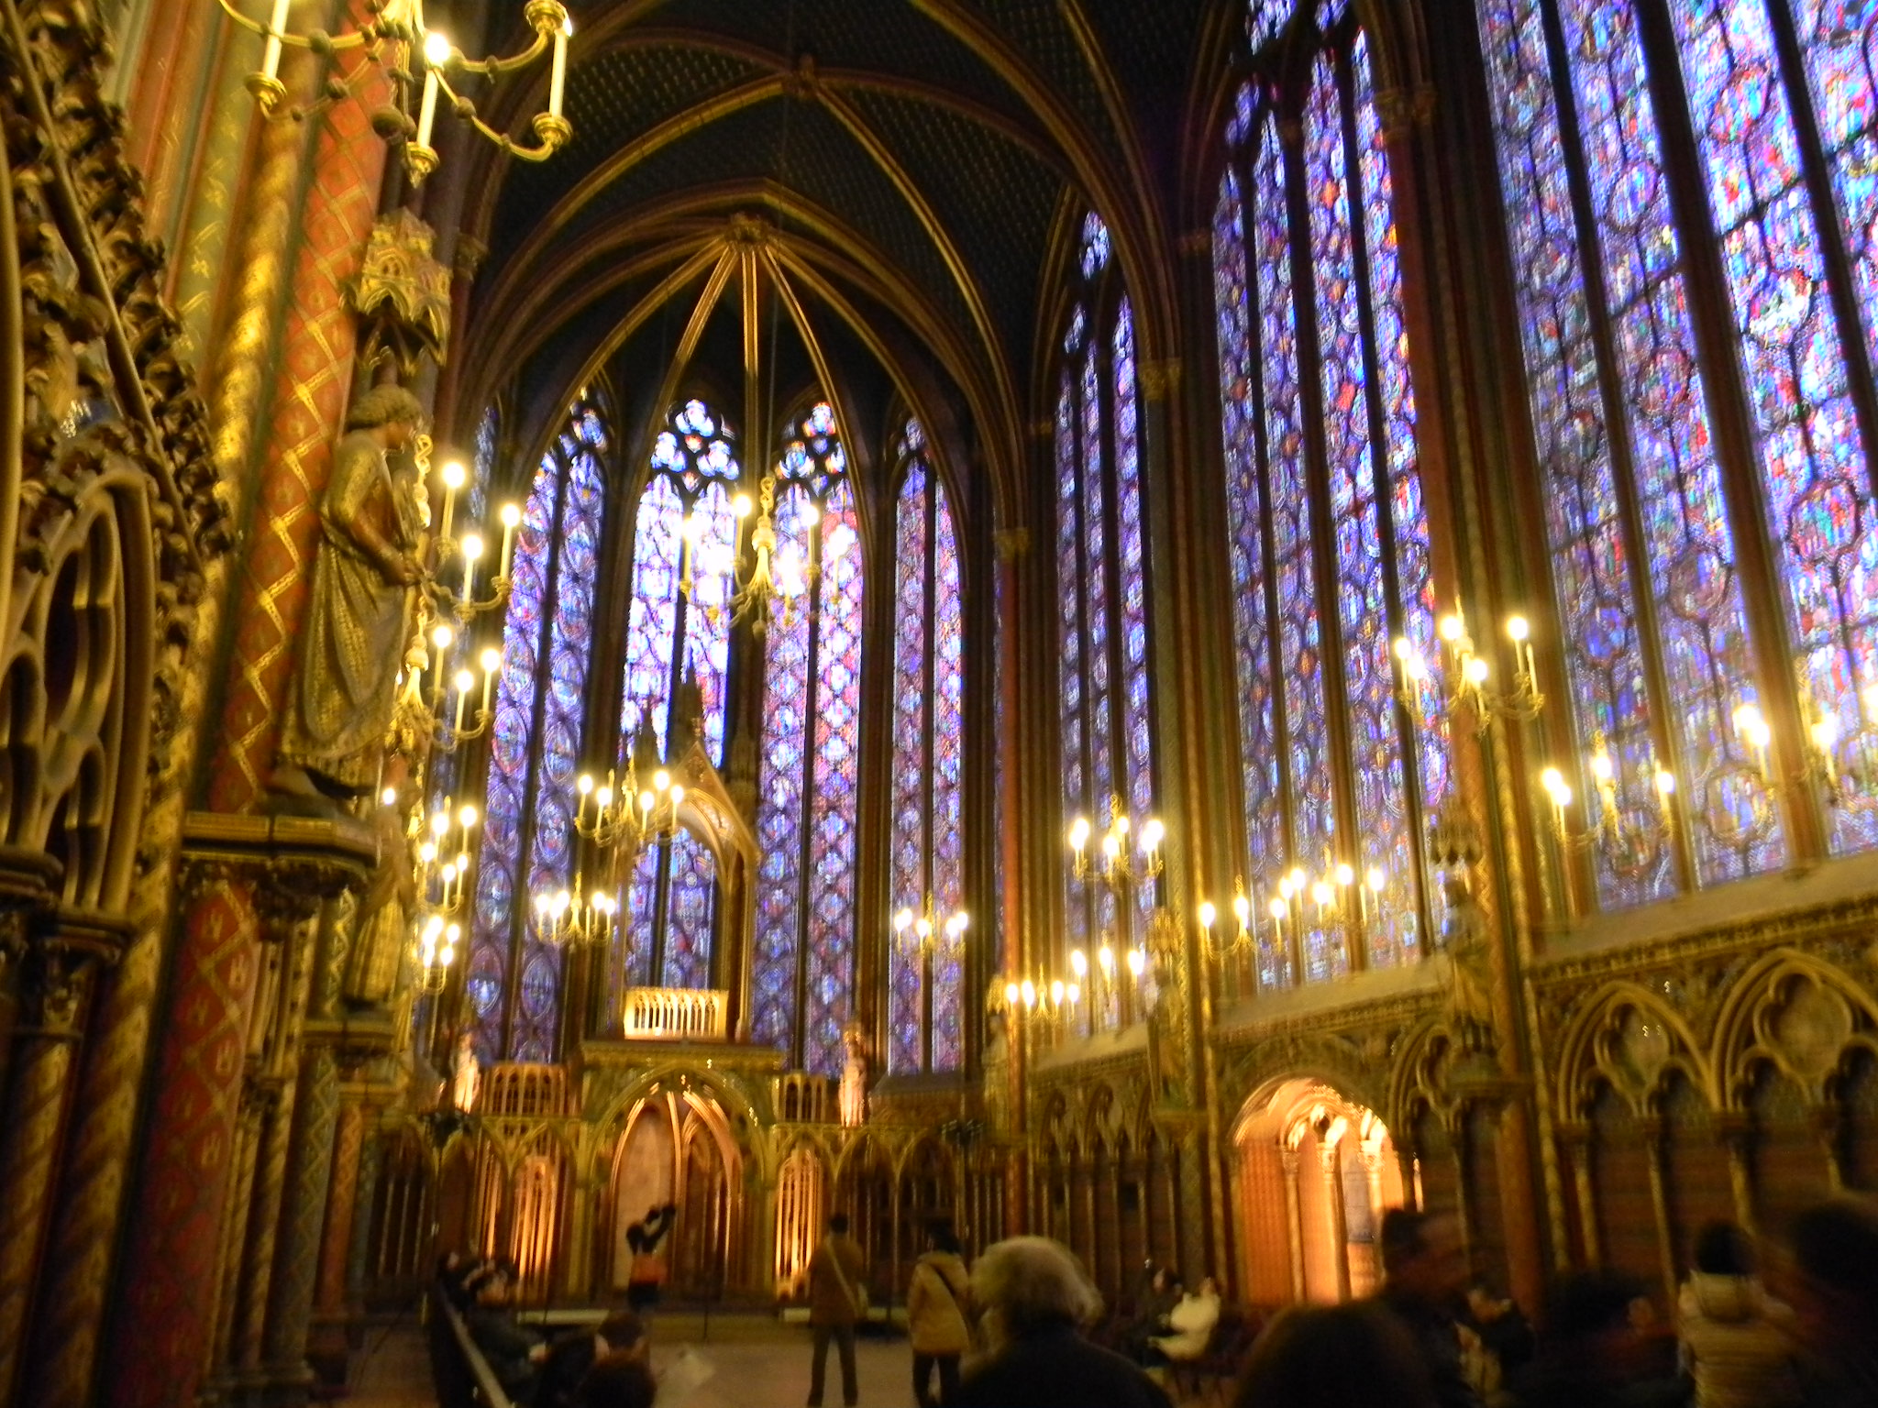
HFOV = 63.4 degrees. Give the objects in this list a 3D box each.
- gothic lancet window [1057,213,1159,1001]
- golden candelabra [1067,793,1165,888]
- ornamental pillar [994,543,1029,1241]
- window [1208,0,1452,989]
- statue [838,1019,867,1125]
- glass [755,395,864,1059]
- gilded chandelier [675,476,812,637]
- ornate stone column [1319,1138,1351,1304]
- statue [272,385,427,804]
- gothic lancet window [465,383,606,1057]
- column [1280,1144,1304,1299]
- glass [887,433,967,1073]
[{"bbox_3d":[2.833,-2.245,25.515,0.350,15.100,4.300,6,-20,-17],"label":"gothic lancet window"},{"bbox_3d":[1.960,1.508,16.836,1.000,1.100,1.000,0,-19,0],"label":"golden candelabra"},{"bbox_3d":[1.308,3.250,26.410,0.550,13.850,0.550,6,-20,-17],"label":"ornamental pillar"},{"bbox_3d":[4.817,-4.054,19.759,0.350,14.950,4.600,6,-20,-17],"label":"window"},{"bbox_3d":[-1.624,7.008,28.736,0.520,1.850,0.450,-6,-20,18],"label":"statue"},{"bbox_3d":[-2.791,0.223,33.132,2.200,15.400,0.300,-3,-19,11],"label":"glass"},{"bbox_3d":[-1.106,-0.950,9.602,1.000,1.160,1.000,6,-20,-17],"label":"gilded chandelier"},{"bbox_3d":[4.578,6.145,17.685,0.250,2.050,0.250,6,-20,-17],"label":"ornate stone column"},{"bbox_3d":[-2.218,-0.461,5.840,0.520,1.720,0.520,6,-20,-17],"label":"statue"},{"bbox_3d":[-7.990,-0.047,30.695,0.250,14.029,2.080,-15,-24,38],"label":"gothic lancet window"},{"bbox_3d":[4.299,6.416,18.488,0.230,2.050,0.230,6,-20,-17],"label":"column"},{"bbox_3d":[-0.190,-0.064,31.842,2.100,15.200,0.300,-16,-25,39],"label":"glass"}]

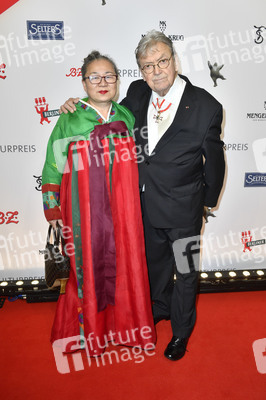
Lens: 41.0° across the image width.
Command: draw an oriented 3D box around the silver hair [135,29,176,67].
[{"bbox_3d":[0.110,-0.700,1.707,0.180,0.195,0.205,-14,26,18],"label":"silver hair"}]

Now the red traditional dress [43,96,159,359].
[{"bbox_3d":[-0.169,0.151,1.995,0.600,1.360,0.450,-3,16,-9],"label":"red traditional dress"}]

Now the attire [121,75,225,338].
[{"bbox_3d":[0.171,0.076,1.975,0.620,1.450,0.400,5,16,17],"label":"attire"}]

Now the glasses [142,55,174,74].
[{"bbox_3d":[0.119,-0.642,1.675,0.139,0.046,0.140,-14,26,18],"label":"glasses"}]

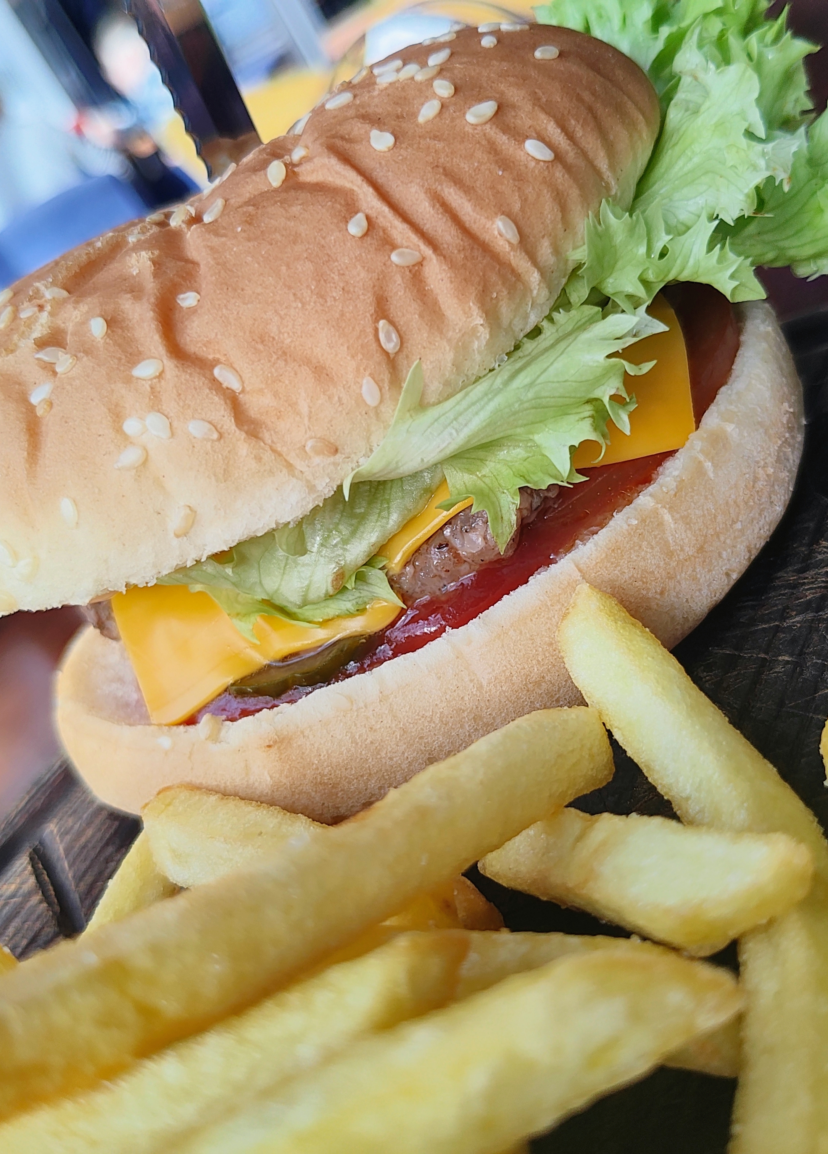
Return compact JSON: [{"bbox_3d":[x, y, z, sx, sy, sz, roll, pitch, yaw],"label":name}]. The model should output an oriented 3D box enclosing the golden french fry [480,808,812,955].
[{"bbox_3d":[0.019,0.026,0.100,0.009,0.007,0.034,-47,21,-27],"label":"golden french fry"}]

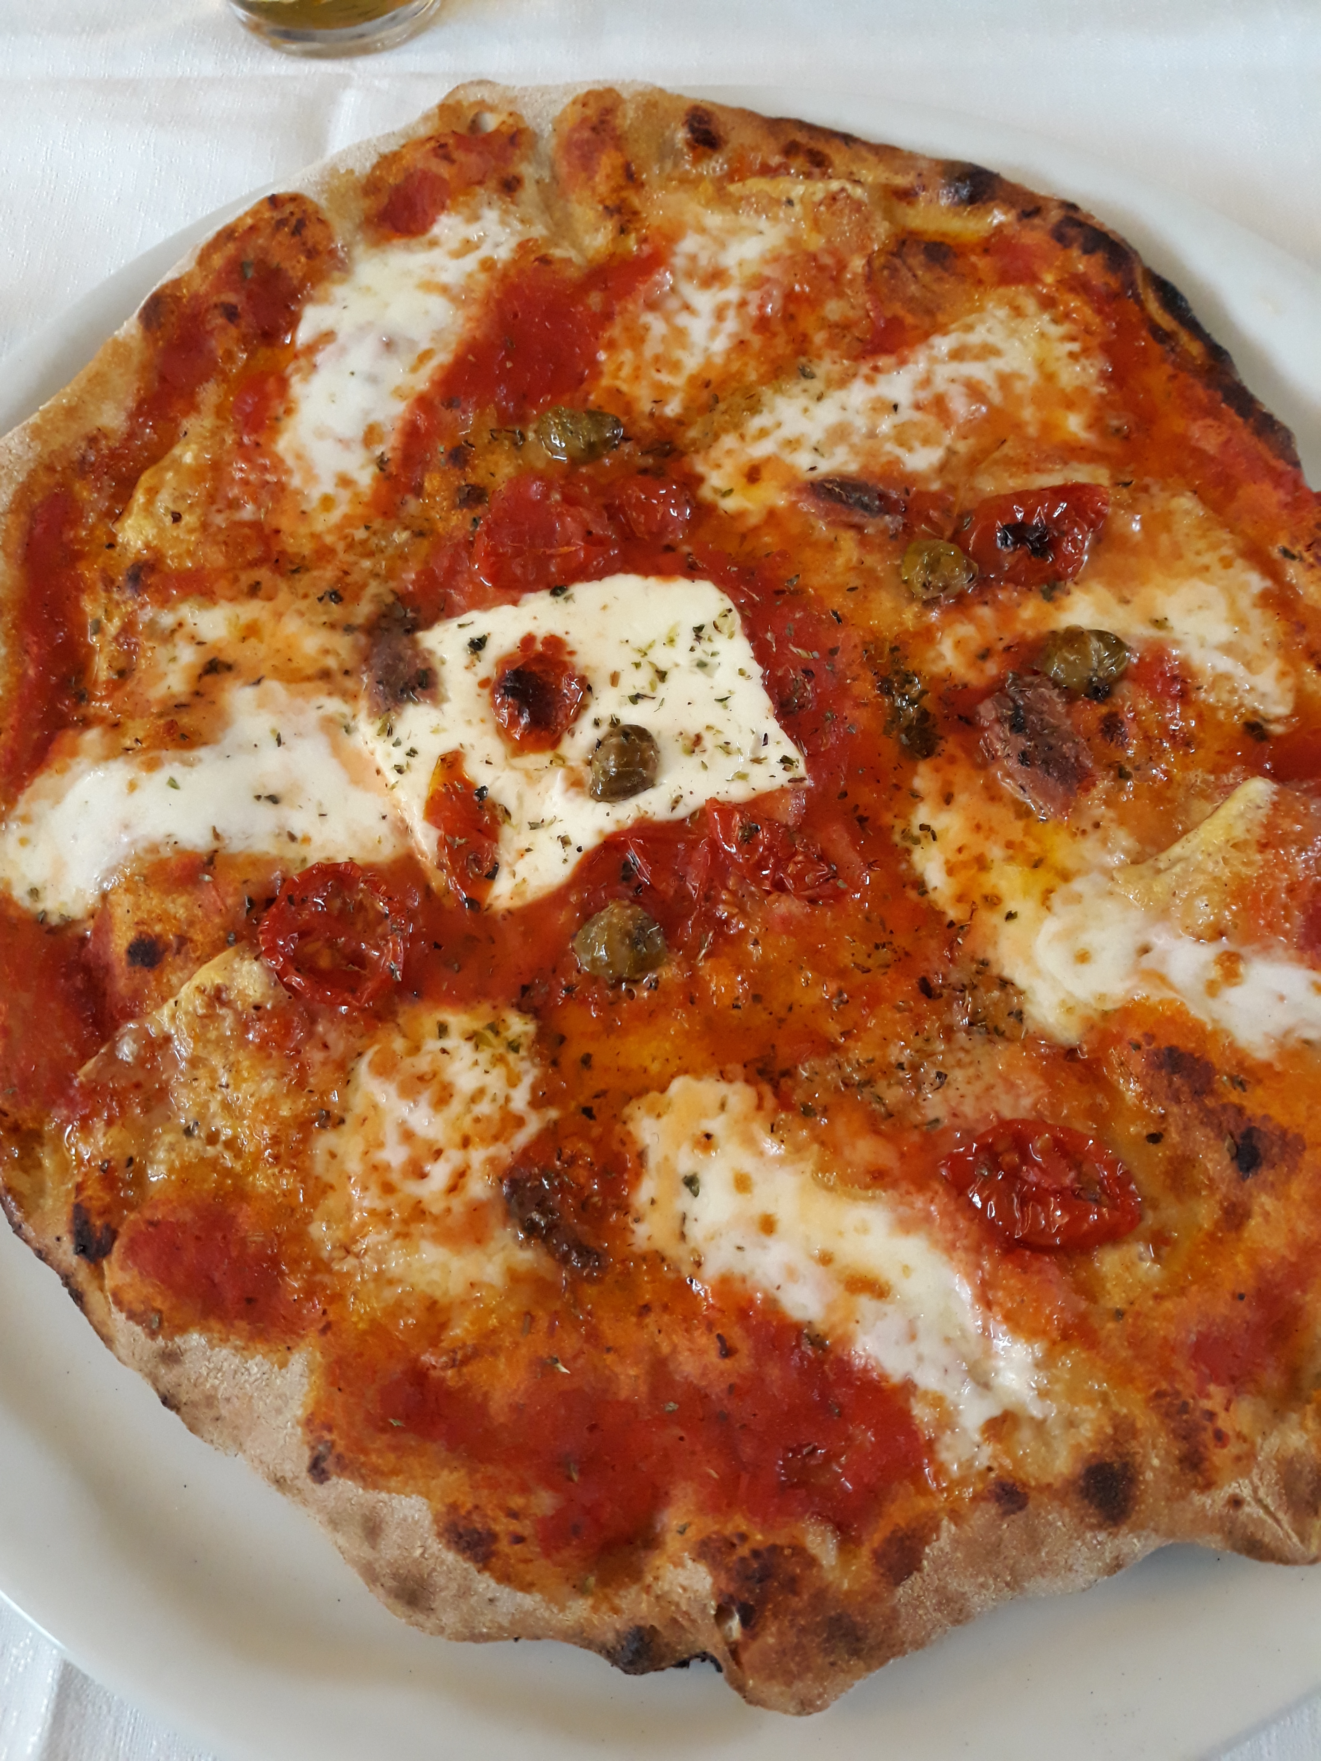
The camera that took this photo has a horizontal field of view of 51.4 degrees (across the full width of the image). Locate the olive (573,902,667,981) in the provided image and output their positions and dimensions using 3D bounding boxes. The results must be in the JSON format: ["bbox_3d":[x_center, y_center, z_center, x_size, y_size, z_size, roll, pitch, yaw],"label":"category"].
[{"bbox_3d":[-0.006,0.010,0.216,0.015,0.011,0.013,-3,67,0],"label":"olive"}]

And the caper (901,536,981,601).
[{"bbox_3d":[0.049,-0.055,0.243,0.013,0.010,0.011,-3,67,0],"label":"caper"}]

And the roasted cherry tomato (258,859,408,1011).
[{"bbox_3d":[-0.052,0.008,0.218,0.023,0.009,0.025,-3,67,0],"label":"roasted cherry tomato"}]

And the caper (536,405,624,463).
[{"bbox_3d":[-0.015,-0.083,0.256,0.016,0.011,0.010,-3,67,0],"label":"caper"}]

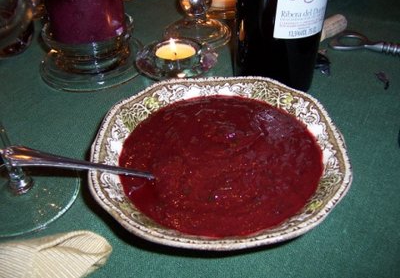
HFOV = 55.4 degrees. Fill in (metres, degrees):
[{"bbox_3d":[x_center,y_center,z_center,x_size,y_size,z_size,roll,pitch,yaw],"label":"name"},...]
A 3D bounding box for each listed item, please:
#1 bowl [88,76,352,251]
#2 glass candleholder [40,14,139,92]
[{"bbox_3d":[0.012,0.019,0.257,0.160,0.049,0.160,-3,40,0],"label":"bowl"},{"bbox_3d":[-0.118,-0.101,0.413,0.118,0.043,0.118,-3,40,0],"label":"glass candleholder"}]

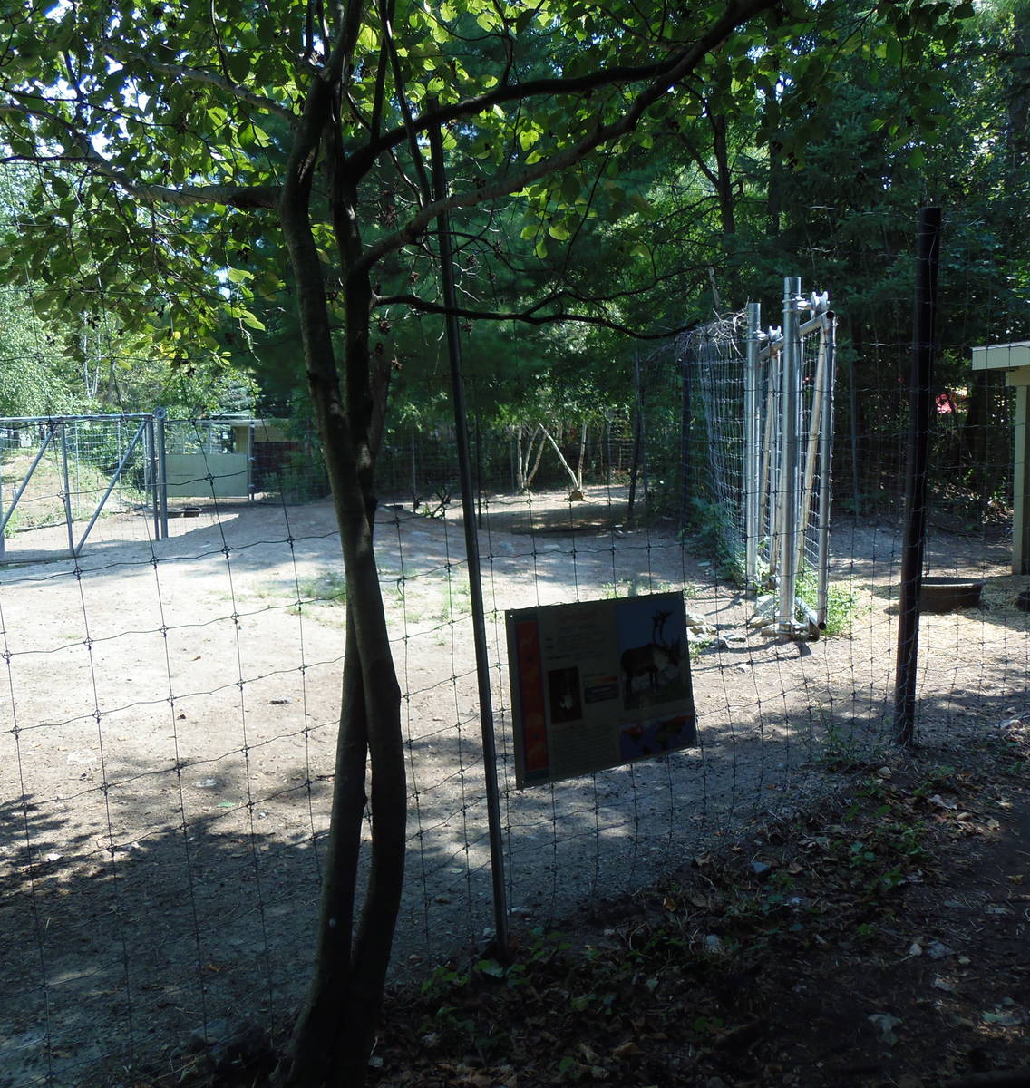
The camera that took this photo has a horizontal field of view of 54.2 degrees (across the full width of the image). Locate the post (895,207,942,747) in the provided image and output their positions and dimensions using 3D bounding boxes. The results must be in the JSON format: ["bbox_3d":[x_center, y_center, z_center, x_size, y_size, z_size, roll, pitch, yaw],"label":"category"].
[{"bbox_3d":[1.600,-0.241,4.000,0.080,2.132,0.080,3,6,22],"label":"post"}]

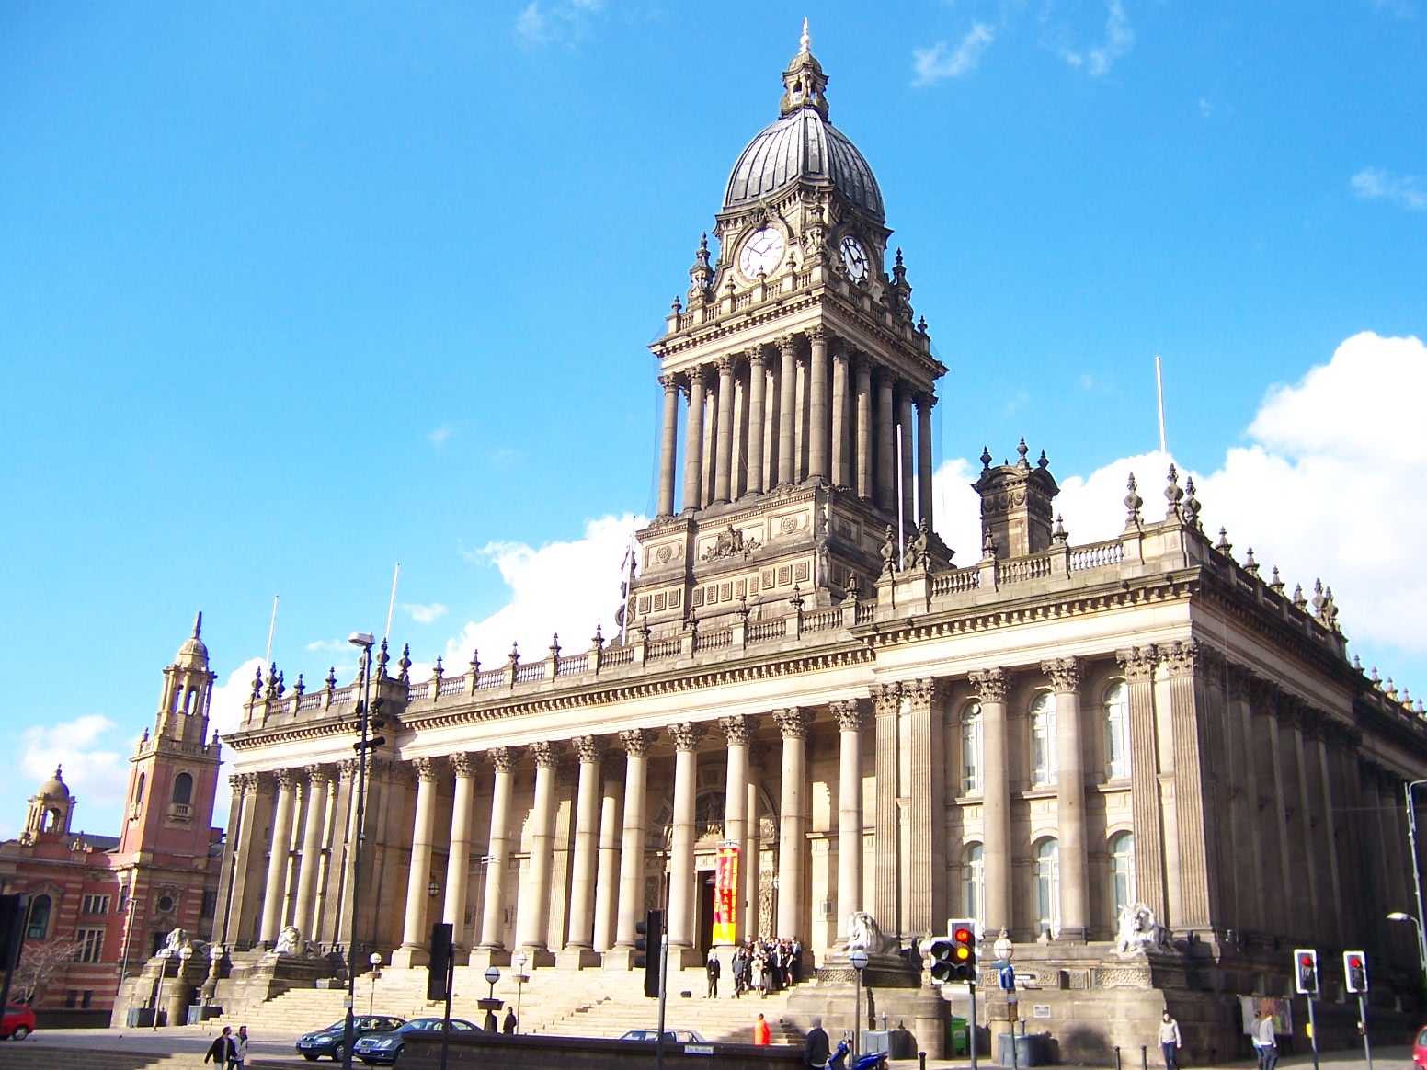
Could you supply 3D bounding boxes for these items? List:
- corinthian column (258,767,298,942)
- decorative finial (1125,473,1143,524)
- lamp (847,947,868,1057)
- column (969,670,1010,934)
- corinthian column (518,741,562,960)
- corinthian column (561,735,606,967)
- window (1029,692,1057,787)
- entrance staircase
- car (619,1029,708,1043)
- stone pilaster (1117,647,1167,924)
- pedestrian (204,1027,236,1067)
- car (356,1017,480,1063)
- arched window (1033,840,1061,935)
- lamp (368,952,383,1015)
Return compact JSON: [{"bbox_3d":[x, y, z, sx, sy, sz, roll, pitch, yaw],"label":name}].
[{"bbox_3d":[-25.613,19.075,80.353,1.240,10.150,1.240,-14,-25,38],"label":"corinthian column"},{"bbox_3d":[15.734,-1.302,50.968,0.750,2.100,0.750,-14,-24,38],"label":"decorative finial"},{"bbox_3d":[4.667,15.144,44.088,0.580,3.600,0.580,2,-19,1],"label":"lamp"},{"bbox_3d":[10.952,10.348,52.459,1.316,10.400,1.316,-14,-25,38],"label":"column"},{"bbox_3d":[-8.729,15.835,69.230,1.280,10.500,1.280,-14,-25,38],"label":"corinthian column"},{"bbox_3d":[-6.275,15.471,66.961,1.440,11.080,1.440,2,-20,1],"label":"corinthian column"},{"bbox_3d":[13.144,7.838,52.678,1.850,3.750,0.350,-14,-24,38],"label":"window"},{"bbox_3d":[-8.973,20.858,60.701,36.000,3.200,8.000,-14,-24,38],"label":"entrance staircase"},{"bbox_3d":[-1.716,16.472,43.263,4.500,1.420,1.740,18,-25,-37],"label":"car"},{"bbox_3d":[15.199,9.045,47.680,1.315,10.298,0.626,-14,-25,37],"label":"stone pilaster"},{"bbox_3d":[-12.324,13.223,34.012,0.580,1.750,0.520,-14,-25,38],"label":"pedestrian"},{"bbox_3d":[-9.663,17.029,45.806,1.820,1.460,4.820,-14,-25,38],"label":"car"},{"bbox_3d":[12.986,13.176,50.833,1.850,3.800,0.350,-14,-24,38],"label":"arched window"},{"bbox_3d":[-14.933,20.285,59.865,0.640,3.630,0.640,-14,-25,38],"label":"lamp"}]

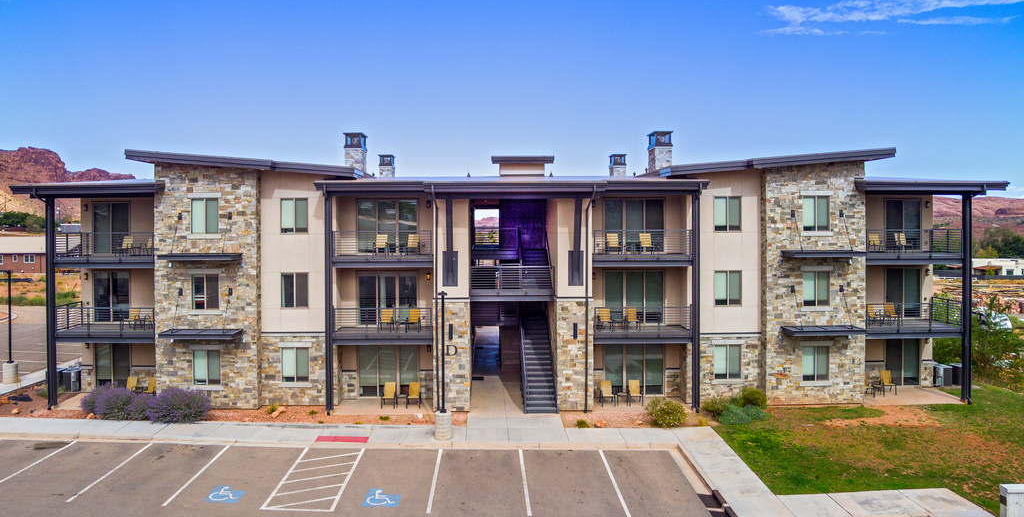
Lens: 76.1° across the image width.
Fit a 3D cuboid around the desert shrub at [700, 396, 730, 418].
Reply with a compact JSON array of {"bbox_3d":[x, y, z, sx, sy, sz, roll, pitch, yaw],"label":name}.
[{"bbox_3d":[8.450,6.170,27.300,1.150,0.850,1.100,0,2,-1],"label":"desert shrub"}]

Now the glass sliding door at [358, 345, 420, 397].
[{"bbox_3d":[-5.215,4.788,27.810,2.630,2.370,0.120,0,2,-1],"label":"glass sliding door"}]

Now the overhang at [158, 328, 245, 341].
[{"bbox_3d":[-12.596,3.091,26.642,2.977,0.277,0.970,0,2,-1],"label":"overhang"}]

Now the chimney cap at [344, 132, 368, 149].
[{"bbox_3d":[-7.148,-5.319,30.038,0.861,0.702,1.330,0,2,-1],"label":"chimney cap"}]

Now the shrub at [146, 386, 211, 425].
[{"bbox_3d":[-12.947,5.730,25.400,2.250,1.120,1.950,0,2,-1],"label":"shrub"}]

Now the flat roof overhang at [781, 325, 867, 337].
[{"bbox_3d":[12.830,2.986,26.950,2.950,0.220,1.150,0,2,-1],"label":"flat roof overhang"}]

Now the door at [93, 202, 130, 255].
[{"bbox_3d":[-17.982,-1.348,29.400,1.730,2.430,0.150,0,2,-1],"label":"door"}]

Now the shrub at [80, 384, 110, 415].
[{"bbox_3d":[-17.080,5.687,26.955,1.200,1.038,1.160,0,2,-1],"label":"shrub"}]

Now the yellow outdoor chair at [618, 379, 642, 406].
[{"bbox_3d":[5.314,5.823,28.200,0.620,0.960,0.700,0,2,-1],"label":"yellow outdoor chair"}]

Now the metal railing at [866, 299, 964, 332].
[{"bbox_3d":[17.750,2.560,29.900,4.200,1.220,2.400,0,2,-1],"label":"metal railing"}]

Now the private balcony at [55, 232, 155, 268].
[{"bbox_3d":[-16.998,-0.398,28.300,4.200,1.500,2.000,0,2,-1],"label":"private balcony"}]

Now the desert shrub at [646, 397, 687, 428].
[{"bbox_3d":[6.084,5.908,25.600,1.600,1.080,1.400,0,2,-1],"label":"desert shrub"}]

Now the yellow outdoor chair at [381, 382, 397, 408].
[{"bbox_3d":[-5.243,5.856,28.050,0.620,0.970,0.700,0,2,-1],"label":"yellow outdoor chair"}]

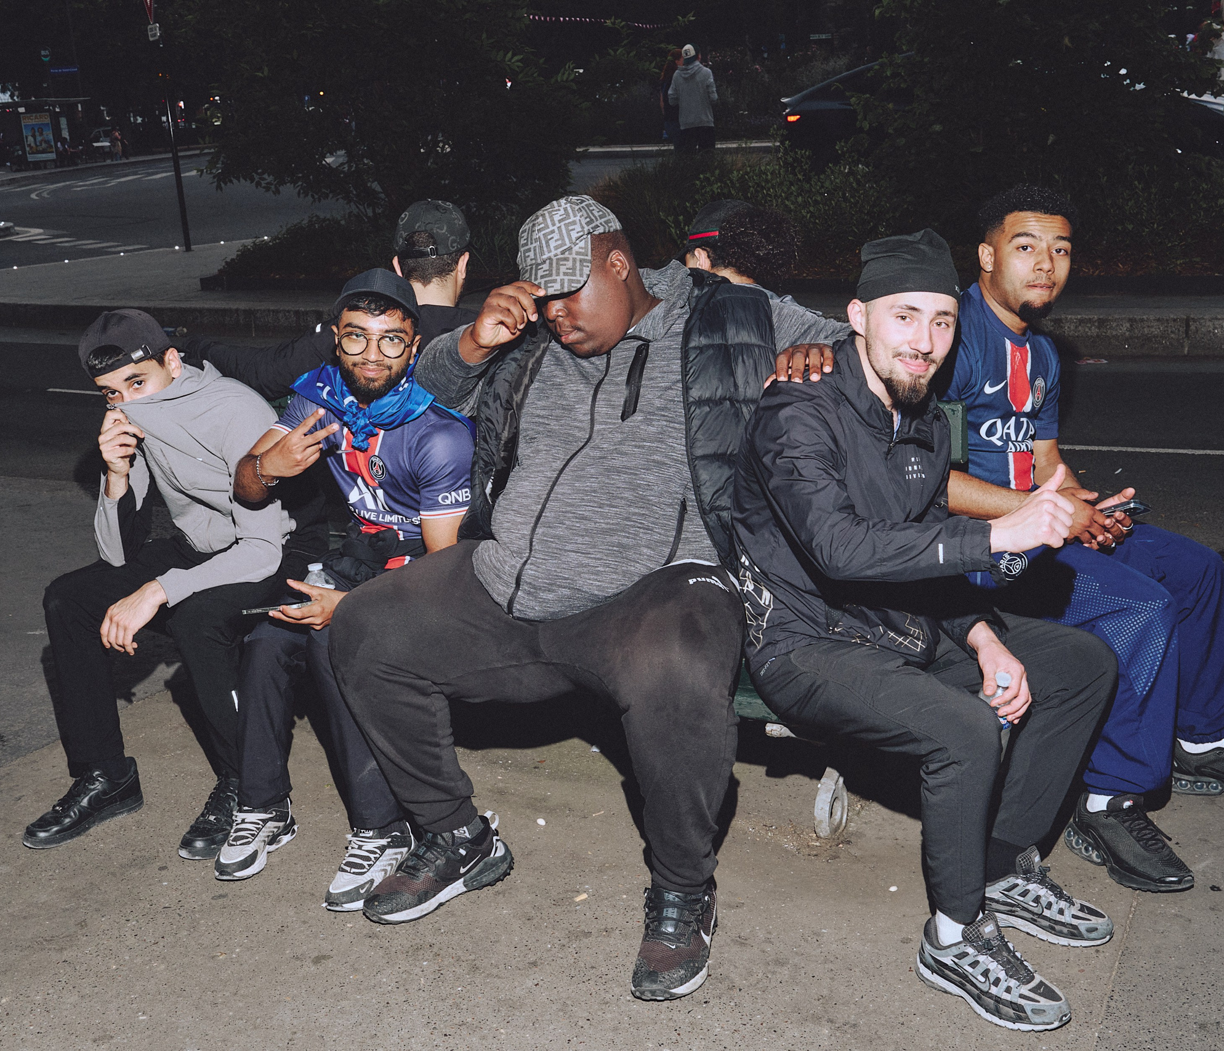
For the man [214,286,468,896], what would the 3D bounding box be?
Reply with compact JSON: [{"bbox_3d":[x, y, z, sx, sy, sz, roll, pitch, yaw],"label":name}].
[{"bbox_3d":[-0.527,0.076,3.251,0.560,1.230,0.760,4,17,24],"label":"man"}]

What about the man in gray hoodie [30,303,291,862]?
[{"bbox_3d":[-0.996,0.087,3.551,0.580,1.220,0.770,9,20,38],"label":"man in gray hoodie"}]

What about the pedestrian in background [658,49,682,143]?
[{"bbox_3d":[0.753,-4.454,17.200,0.350,1.680,0.450,-14,19,-35],"label":"pedestrian in background"}]

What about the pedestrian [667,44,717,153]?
[{"bbox_3d":[0.947,-4.563,17.544,0.570,1.770,0.400,-3,16,4],"label":"pedestrian"}]

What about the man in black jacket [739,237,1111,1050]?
[{"bbox_3d":[0.600,0.126,2.816,0.780,1.320,0.560,10,22,42],"label":"man in black jacket"}]

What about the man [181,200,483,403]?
[{"bbox_3d":[-0.591,-0.201,4.108,0.950,1.310,0.800,1,16,14],"label":"man"}]

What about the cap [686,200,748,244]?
[{"bbox_3d":[0.245,-0.687,3.526,0.180,0.150,0.260,-18,11,-40],"label":"cap"}]

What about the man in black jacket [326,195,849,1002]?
[{"bbox_3d":[-0.027,0.051,2.982,0.870,1.370,0.850,3,16,20],"label":"man in black jacket"}]

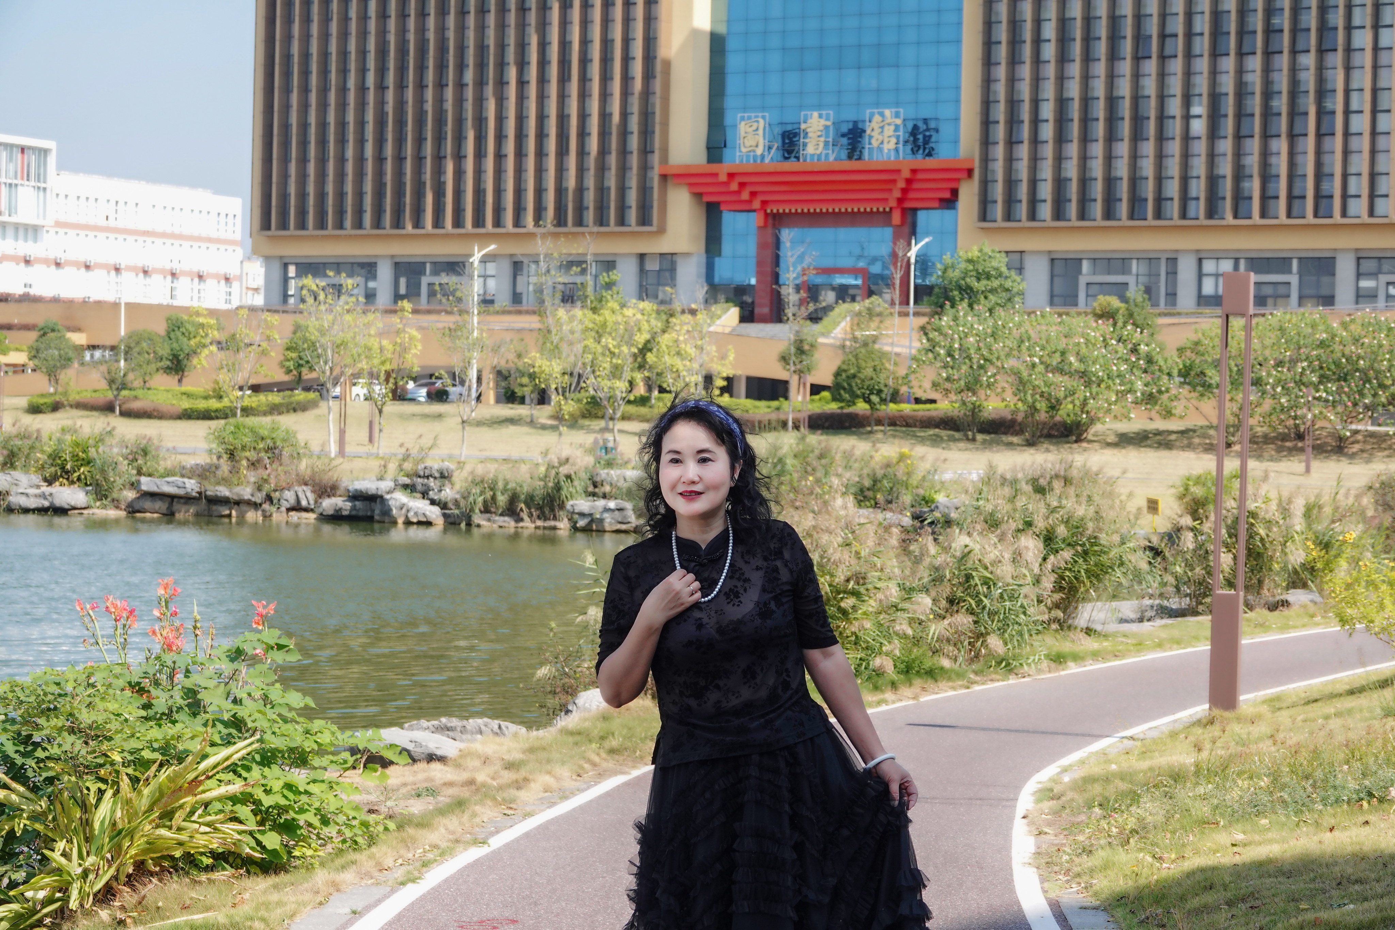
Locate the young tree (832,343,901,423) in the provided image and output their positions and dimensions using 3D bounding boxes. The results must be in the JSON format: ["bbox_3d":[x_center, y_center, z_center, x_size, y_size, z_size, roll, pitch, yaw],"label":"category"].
[{"bbox_3d":[7.758,-3.529,137.000,3.254,4.054,3.254,1,1,0],"label":"young tree"}]

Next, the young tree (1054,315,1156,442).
[{"bbox_3d":[17.054,-3.614,124.000,4.350,5.320,3.920,2,1,8],"label":"young tree"}]

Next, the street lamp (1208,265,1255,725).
[{"bbox_3d":[2.847,0.145,15.900,0.150,2.360,0.120,2,1,19],"label":"street lamp"}]

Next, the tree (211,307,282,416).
[{"bbox_3d":[-16.181,-3.675,107.000,2.450,4.050,2.400,1,1,0],"label":"tree"}]

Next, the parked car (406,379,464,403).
[{"bbox_3d":[-15.106,-4.076,170.000,1.840,1.500,4.700,2,1,29],"label":"parked car"}]

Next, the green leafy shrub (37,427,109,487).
[{"bbox_3d":[-12.630,-0.166,60.500,1.450,1.250,1.400,1,1,0],"label":"green leafy shrub"}]

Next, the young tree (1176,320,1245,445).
[{"bbox_3d":[18.123,-2.897,105.000,2.600,4.400,2.600,1,1,0],"label":"young tree"}]

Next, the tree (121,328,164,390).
[{"bbox_3d":[-28.825,-5.380,155.000,2.322,3.398,2.322,1,1,0],"label":"tree"}]

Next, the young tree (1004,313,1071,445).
[{"bbox_3d":[13.584,-3.446,119.000,2.900,5.320,2.750,2,1,6],"label":"young tree"}]

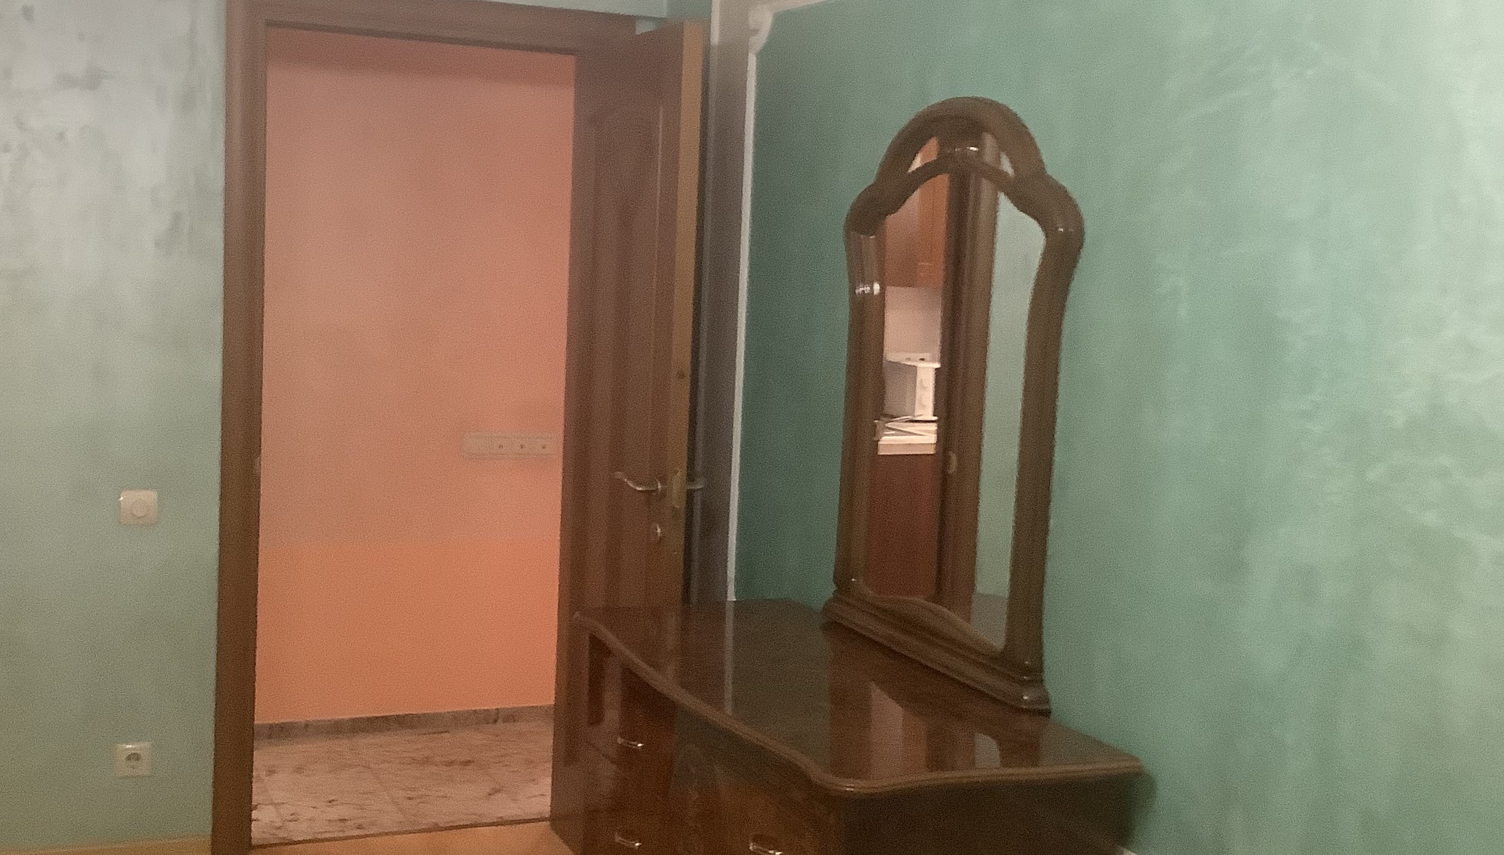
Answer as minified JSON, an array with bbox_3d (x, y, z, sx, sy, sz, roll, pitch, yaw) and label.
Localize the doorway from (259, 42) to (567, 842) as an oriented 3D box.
[{"bbox_3d":[-0.847,0.046,4.528,0.790,2.003,0.140,0,6,-24],"label":"doorway"}]

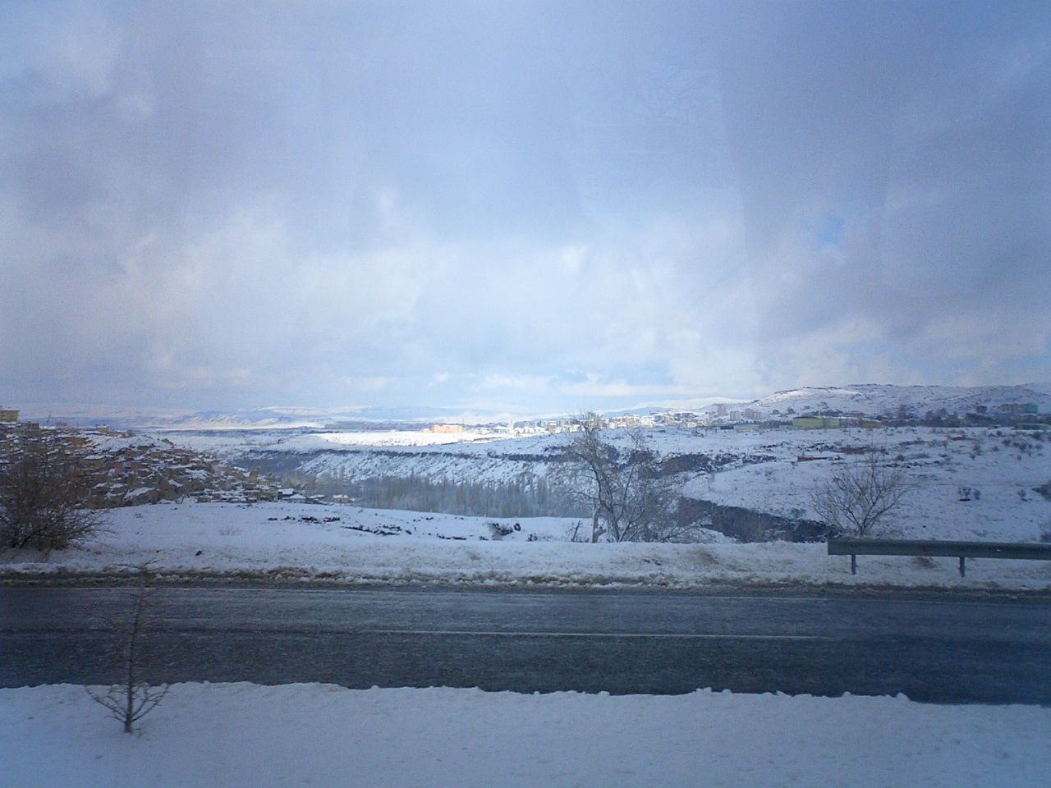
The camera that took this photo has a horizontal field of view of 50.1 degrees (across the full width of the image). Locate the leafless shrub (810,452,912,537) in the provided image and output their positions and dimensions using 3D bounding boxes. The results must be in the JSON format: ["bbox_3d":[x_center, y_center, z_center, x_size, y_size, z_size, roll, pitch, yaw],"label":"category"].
[{"bbox_3d":[7.912,2.392,26.500,2.350,2.050,2.100,0,-1,0],"label":"leafless shrub"}]

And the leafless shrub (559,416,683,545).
[{"bbox_3d":[2.701,2.467,32.000,3.650,3.900,3.400,0,-1,0],"label":"leafless shrub"}]

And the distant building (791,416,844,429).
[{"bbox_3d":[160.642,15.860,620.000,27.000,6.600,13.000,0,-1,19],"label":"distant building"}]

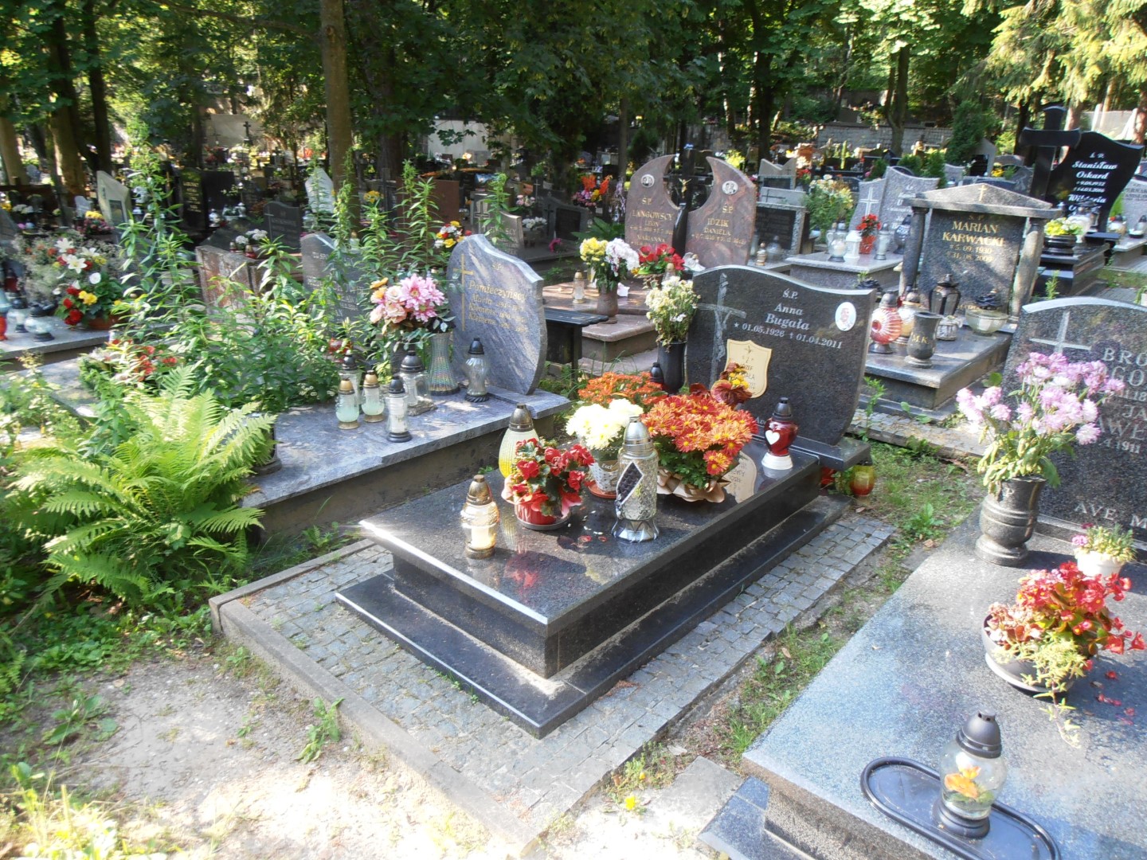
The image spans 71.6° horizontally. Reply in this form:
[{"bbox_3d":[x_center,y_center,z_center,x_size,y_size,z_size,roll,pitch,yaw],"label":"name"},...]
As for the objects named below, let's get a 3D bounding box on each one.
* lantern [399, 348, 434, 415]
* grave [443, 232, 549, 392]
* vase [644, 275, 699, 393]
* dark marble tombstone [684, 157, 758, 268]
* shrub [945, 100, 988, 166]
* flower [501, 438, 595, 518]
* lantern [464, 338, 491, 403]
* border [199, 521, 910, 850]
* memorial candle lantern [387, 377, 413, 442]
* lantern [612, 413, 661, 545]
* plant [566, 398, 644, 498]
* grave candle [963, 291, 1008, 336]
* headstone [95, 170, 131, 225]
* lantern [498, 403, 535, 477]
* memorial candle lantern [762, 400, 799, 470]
[{"bbox_3d":[-0.778,-0.247,3.893,0.145,0.285,0.145,18,25,38],"label":"lantern"},{"bbox_3d":[-0.381,-0.593,4.048,0.647,0.761,0.085,15,25,37],"label":"grave"},{"bbox_3d":[0.483,-0.448,3.918,0.260,0.610,0.250,2,20,7],"label":"vase"},{"bbox_3d":[1.189,-1.640,6.409,0.624,1.044,0.120,17,26,40],"label":"dark marble tombstone"},{"bbox_3d":[6.433,-4.469,13.130,0.700,1.791,0.700,9,22,23],"label":"shrub"},{"bbox_3d":[-0.087,0.174,2.712,0.295,0.275,0.270,-1,20,-2],"label":"flower"},{"bbox_3d":[-0.508,-0.315,4.201,0.130,0.313,0.130,-3,20,-7],"label":"lantern"},{"bbox_3d":[0.032,0.515,2.963,1.518,0.100,2.122,17,26,39],"label":"border"},{"bbox_3d":[-0.796,-0.094,3.642,0.115,0.285,0.120,-5,20,-12],"label":"memorial candle lantern"},{"bbox_3d":[0.207,0.151,2.490,0.145,0.385,0.145,1,20,0],"label":"lantern"},{"bbox_3d":[0.121,0.058,2.782,0.285,0.330,0.285,0,20,0],"label":"plant"},{"bbox_3d":[2.785,-0.786,5.360,0.291,0.276,0.291,17,26,40],"label":"grave candle"},{"bbox_3d":[-5.619,-2.823,9.830,0.639,0.712,0.091,14,24,31],"label":"headstone"},{"bbox_3d":[-0.185,0.071,2.848,0.159,0.334,0.159,0,21,-4],"label":"lantern"},{"bbox_3d":[0.809,0.010,3.098,0.130,0.268,0.125,18,25,38],"label":"memorial candle lantern"}]

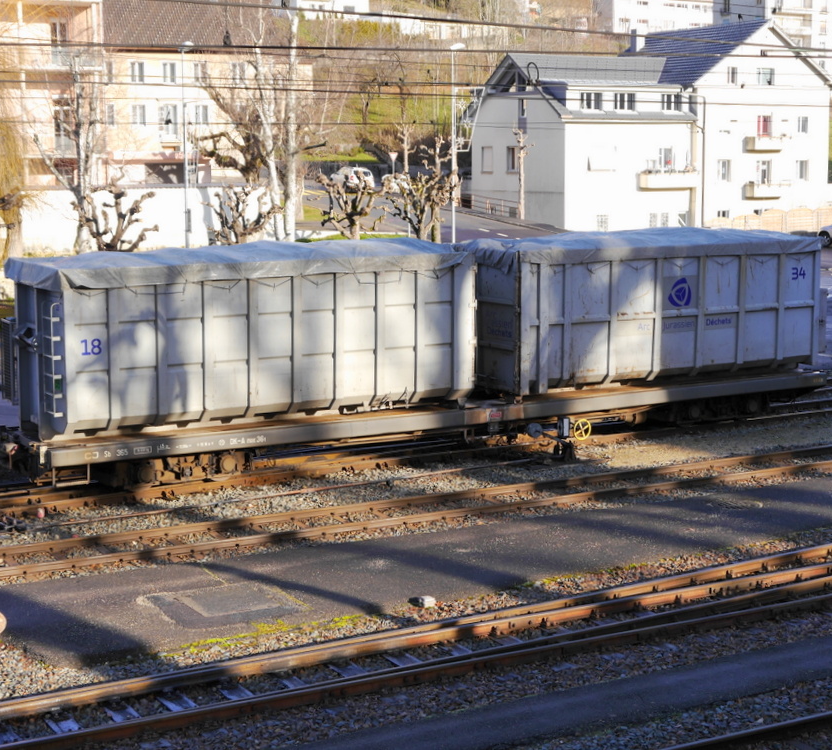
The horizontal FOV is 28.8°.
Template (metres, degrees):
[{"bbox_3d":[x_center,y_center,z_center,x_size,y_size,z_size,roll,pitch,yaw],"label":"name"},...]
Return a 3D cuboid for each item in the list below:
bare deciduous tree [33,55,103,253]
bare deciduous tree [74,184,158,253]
[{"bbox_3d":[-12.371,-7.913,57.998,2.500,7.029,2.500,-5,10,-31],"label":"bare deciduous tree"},{"bbox_3d":[-9.248,-3.933,50.280,2.550,3.951,2.550,-5,10,-31],"label":"bare deciduous tree"}]

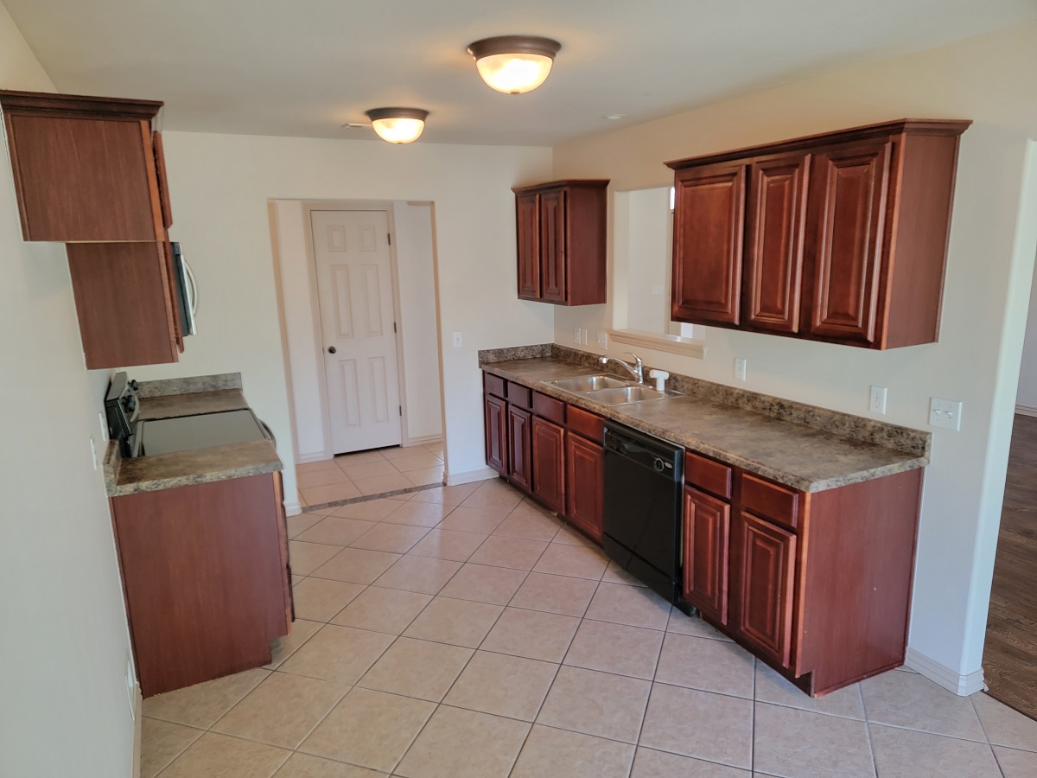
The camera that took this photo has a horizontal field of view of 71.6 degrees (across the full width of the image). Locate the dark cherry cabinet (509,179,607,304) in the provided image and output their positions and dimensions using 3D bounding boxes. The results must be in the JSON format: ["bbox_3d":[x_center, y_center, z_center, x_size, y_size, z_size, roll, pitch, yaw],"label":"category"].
[{"bbox_3d":[0.277,-1.016,5.035,0.343,0.802,0.798,-7,14,-25],"label":"dark cherry cabinet"}]

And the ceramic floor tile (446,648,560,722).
[{"bbox_3d":[-0.064,1.241,3.016,0.394,0.010,0.394,3,13,19],"label":"ceramic floor tile"}]

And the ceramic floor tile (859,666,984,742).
[{"bbox_3d":[1.577,1.234,2.849,0.392,0.010,0.392,3,13,19],"label":"ceramic floor tile"}]

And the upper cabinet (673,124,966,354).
[{"bbox_3d":[1.163,-0.645,3.116,0.360,0.790,1.310,-7,14,-25],"label":"upper cabinet"}]

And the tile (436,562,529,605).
[{"bbox_3d":[-0.177,1.054,3.874,0.395,0.010,0.395,3,13,19],"label":"tile"}]

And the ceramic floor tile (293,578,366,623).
[{"bbox_3d":[-1.055,1.099,3.752,0.392,0.010,0.392,3,13,19],"label":"ceramic floor tile"}]

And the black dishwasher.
[{"bbox_3d":[0.878,0.600,3.767,0.618,0.850,0.607,-7,14,-25],"label":"black dishwasher"}]

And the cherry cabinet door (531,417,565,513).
[{"bbox_3d":[0.184,0.464,4.433,0.020,0.540,0.390,-7,14,-26],"label":"cherry cabinet door"}]

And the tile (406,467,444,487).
[{"bbox_3d":[-0.679,0.681,5.648,0.390,0.010,0.380,-7,14,-25],"label":"tile"}]

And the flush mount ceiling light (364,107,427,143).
[{"bbox_3d":[-0.610,-1.321,3.650,0.324,0.146,0.324,-7,14,-25],"label":"flush mount ceiling light"}]

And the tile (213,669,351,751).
[{"bbox_3d":[-0.948,1.288,2.902,0.395,0.010,0.395,3,13,19],"label":"tile"}]

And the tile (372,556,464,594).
[{"bbox_3d":[-0.554,1.039,4.020,0.392,0.010,0.392,3,13,19],"label":"tile"}]

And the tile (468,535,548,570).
[{"bbox_3d":[-0.048,0.965,4.223,0.392,0.010,0.392,3,13,19],"label":"tile"}]

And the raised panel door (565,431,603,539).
[{"bbox_3d":[0.374,0.540,4.059,0.020,0.540,0.366,-7,14,-26],"label":"raised panel door"}]

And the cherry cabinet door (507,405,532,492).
[{"bbox_3d":[0.012,0.395,4.769,0.020,0.540,0.310,-7,14,-26],"label":"cherry cabinet door"}]

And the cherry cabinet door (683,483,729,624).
[{"bbox_3d":[0.825,0.721,3.177,0.020,0.540,0.272,-7,14,-26],"label":"cherry cabinet door"}]

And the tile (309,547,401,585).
[{"bbox_3d":[-0.929,1.022,4.145,0.392,0.010,0.392,3,13,19],"label":"tile"}]

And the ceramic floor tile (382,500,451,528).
[{"bbox_3d":[-0.669,0.853,4.864,0.394,0.010,0.394,3,13,19],"label":"ceramic floor tile"}]

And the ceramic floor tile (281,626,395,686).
[{"bbox_3d":[-0.816,1.204,3.269,0.395,0.010,0.395,3,13,19],"label":"ceramic floor tile"}]

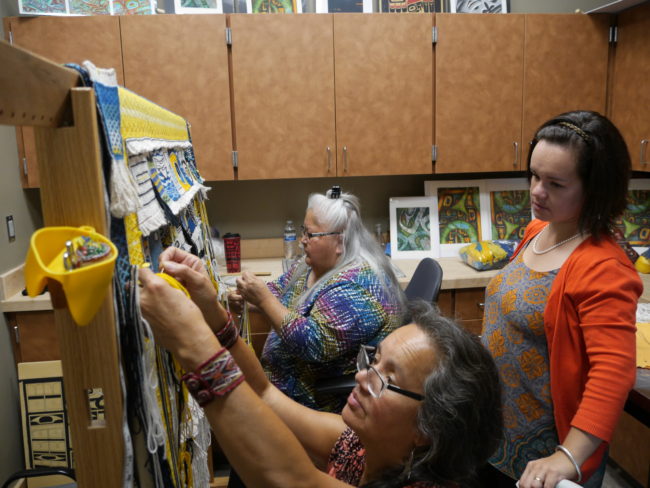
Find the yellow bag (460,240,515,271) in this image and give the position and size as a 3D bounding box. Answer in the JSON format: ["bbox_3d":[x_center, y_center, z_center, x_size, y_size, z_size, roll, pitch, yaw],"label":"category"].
[{"bbox_3d":[0.758,0.043,2.415,0.260,0.105,0.240,-2,8,-5],"label":"yellow bag"}]

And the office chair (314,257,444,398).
[{"bbox_3d":[0.118,0.574,1.750,0.610,1.043,0.600,-3,8,-11],"label":"office chair"}]

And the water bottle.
[{"bbox_3d":[-0.172,-0.008,2.639,0.064,0.205,0.064,-2,8,-5],"label":"water bottle"}]

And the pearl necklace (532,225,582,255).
[{"bbox_3d":[0.556,-0.008,1.235,0.135,0.075,0.135,-4,8,-17],"label":"pearl necklace"}]

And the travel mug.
[{"bbox_3d":[-0.427,0.039,2.442,0.085,0.179,0.085,-2,8,-5],"label":"travel mug"}]

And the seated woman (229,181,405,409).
[{"bbox_3d":[-0.039,0.464,1.710,0.690,1.280,0.540,-4,8,-13],"label":"seated woman"}]

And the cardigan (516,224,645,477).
[{"bbox_3d":[0.595,0.252,1.235,0.280,0.580,0.440,-4,8,-17],"label":"cardigan"}]

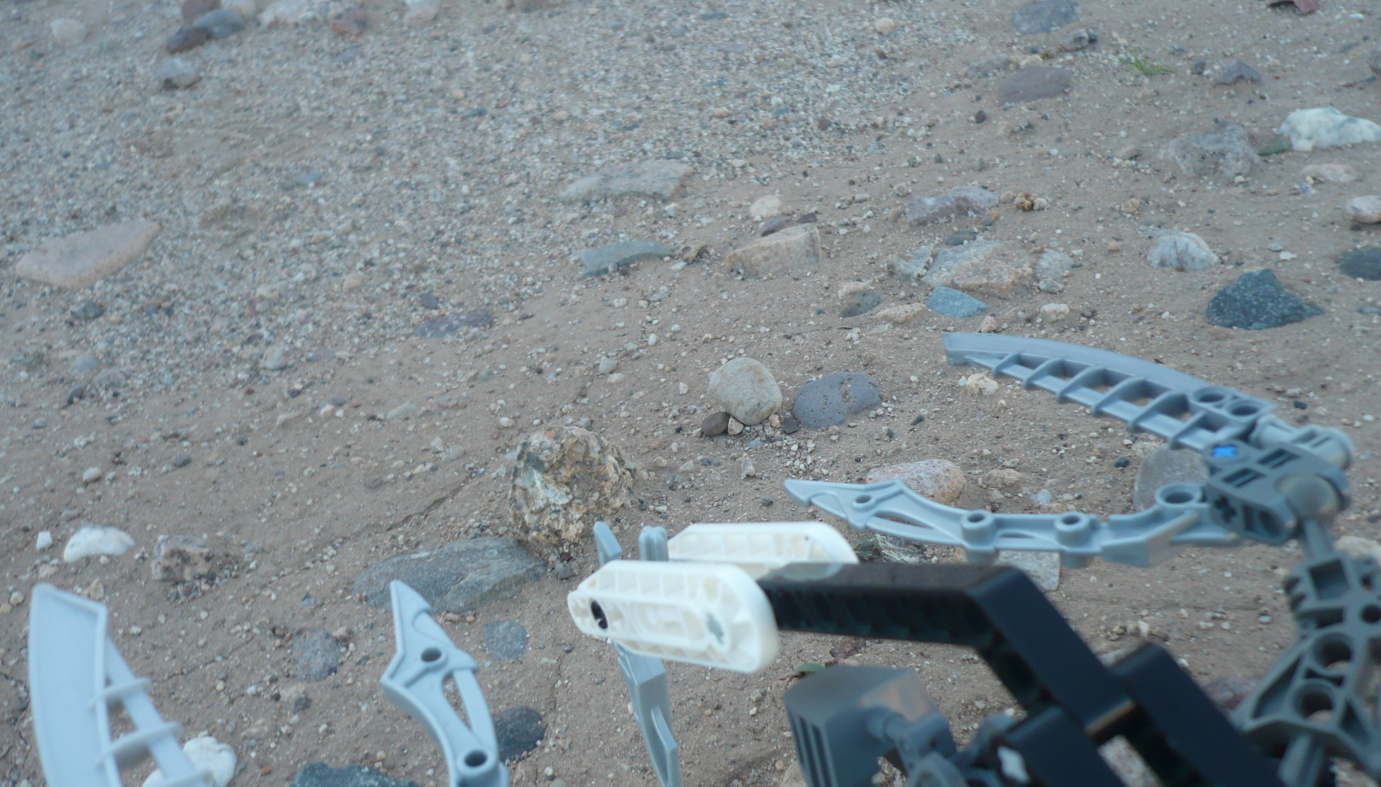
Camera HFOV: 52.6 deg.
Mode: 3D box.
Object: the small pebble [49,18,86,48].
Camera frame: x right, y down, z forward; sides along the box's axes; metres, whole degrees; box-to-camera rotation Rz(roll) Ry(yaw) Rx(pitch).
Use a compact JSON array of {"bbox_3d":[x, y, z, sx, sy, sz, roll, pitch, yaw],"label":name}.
[{"bbox_3d":[-0.291,-0.169,0.653,0.018,0.010,0.014,-20,39,-18],"label":"small pebble"}]

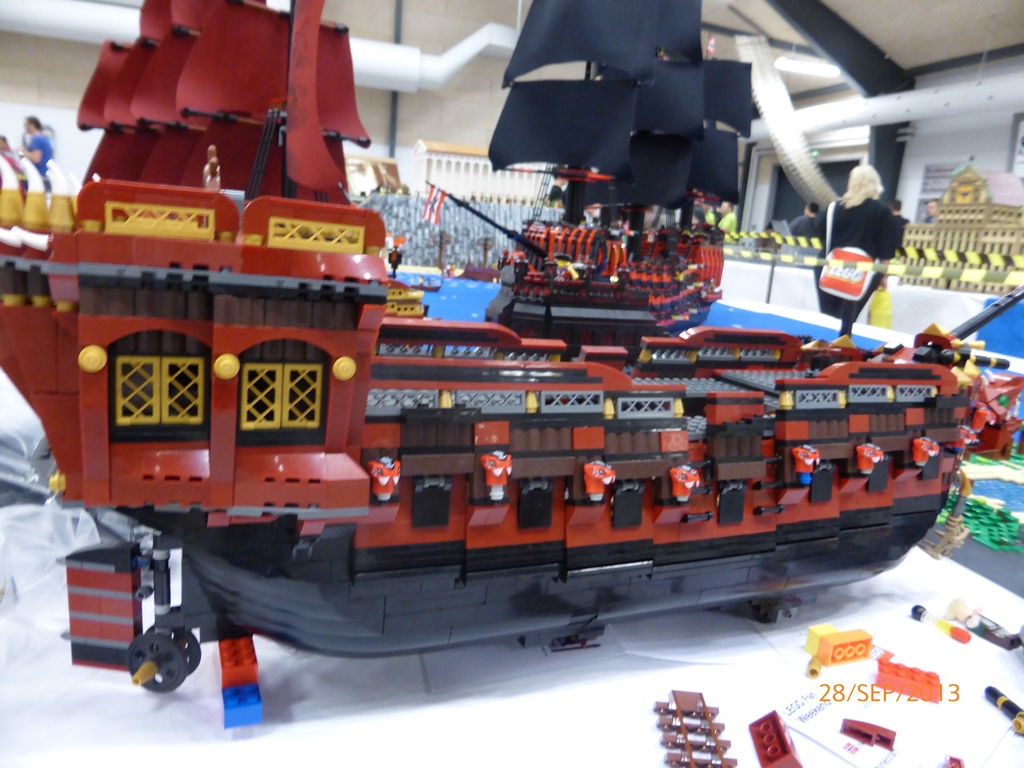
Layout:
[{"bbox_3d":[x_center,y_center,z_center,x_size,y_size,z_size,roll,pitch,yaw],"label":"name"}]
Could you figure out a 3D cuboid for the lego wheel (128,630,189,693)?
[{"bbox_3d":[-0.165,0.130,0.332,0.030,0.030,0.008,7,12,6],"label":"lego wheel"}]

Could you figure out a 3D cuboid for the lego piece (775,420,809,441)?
[{"bbox_3d":[0.149,0.025,0.378,0.016,0.010,0.008,0,-1,-26],"label":"lego piece"}]

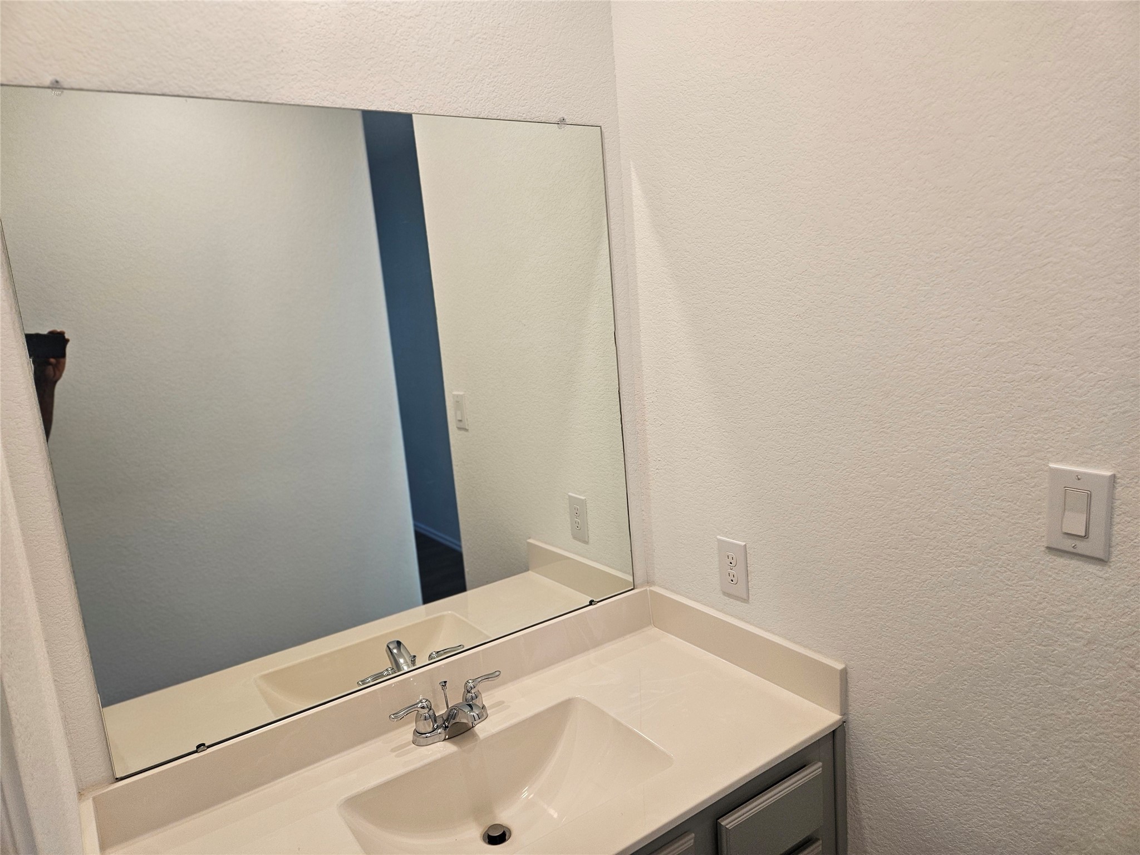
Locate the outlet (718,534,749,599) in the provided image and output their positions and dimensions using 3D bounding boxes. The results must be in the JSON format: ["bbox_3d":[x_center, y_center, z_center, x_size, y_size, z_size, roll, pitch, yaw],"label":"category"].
[{"bbox_3d":[0.351,0.304,1.632,0.008,0.124,0.079,-11,12,-34],"label":"outlet"}]

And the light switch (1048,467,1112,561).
[{"bbox_3d":[0.706,0.119,1.053,0.010,0.124,0.079,-11,12,-34],"label":"light switch"}]

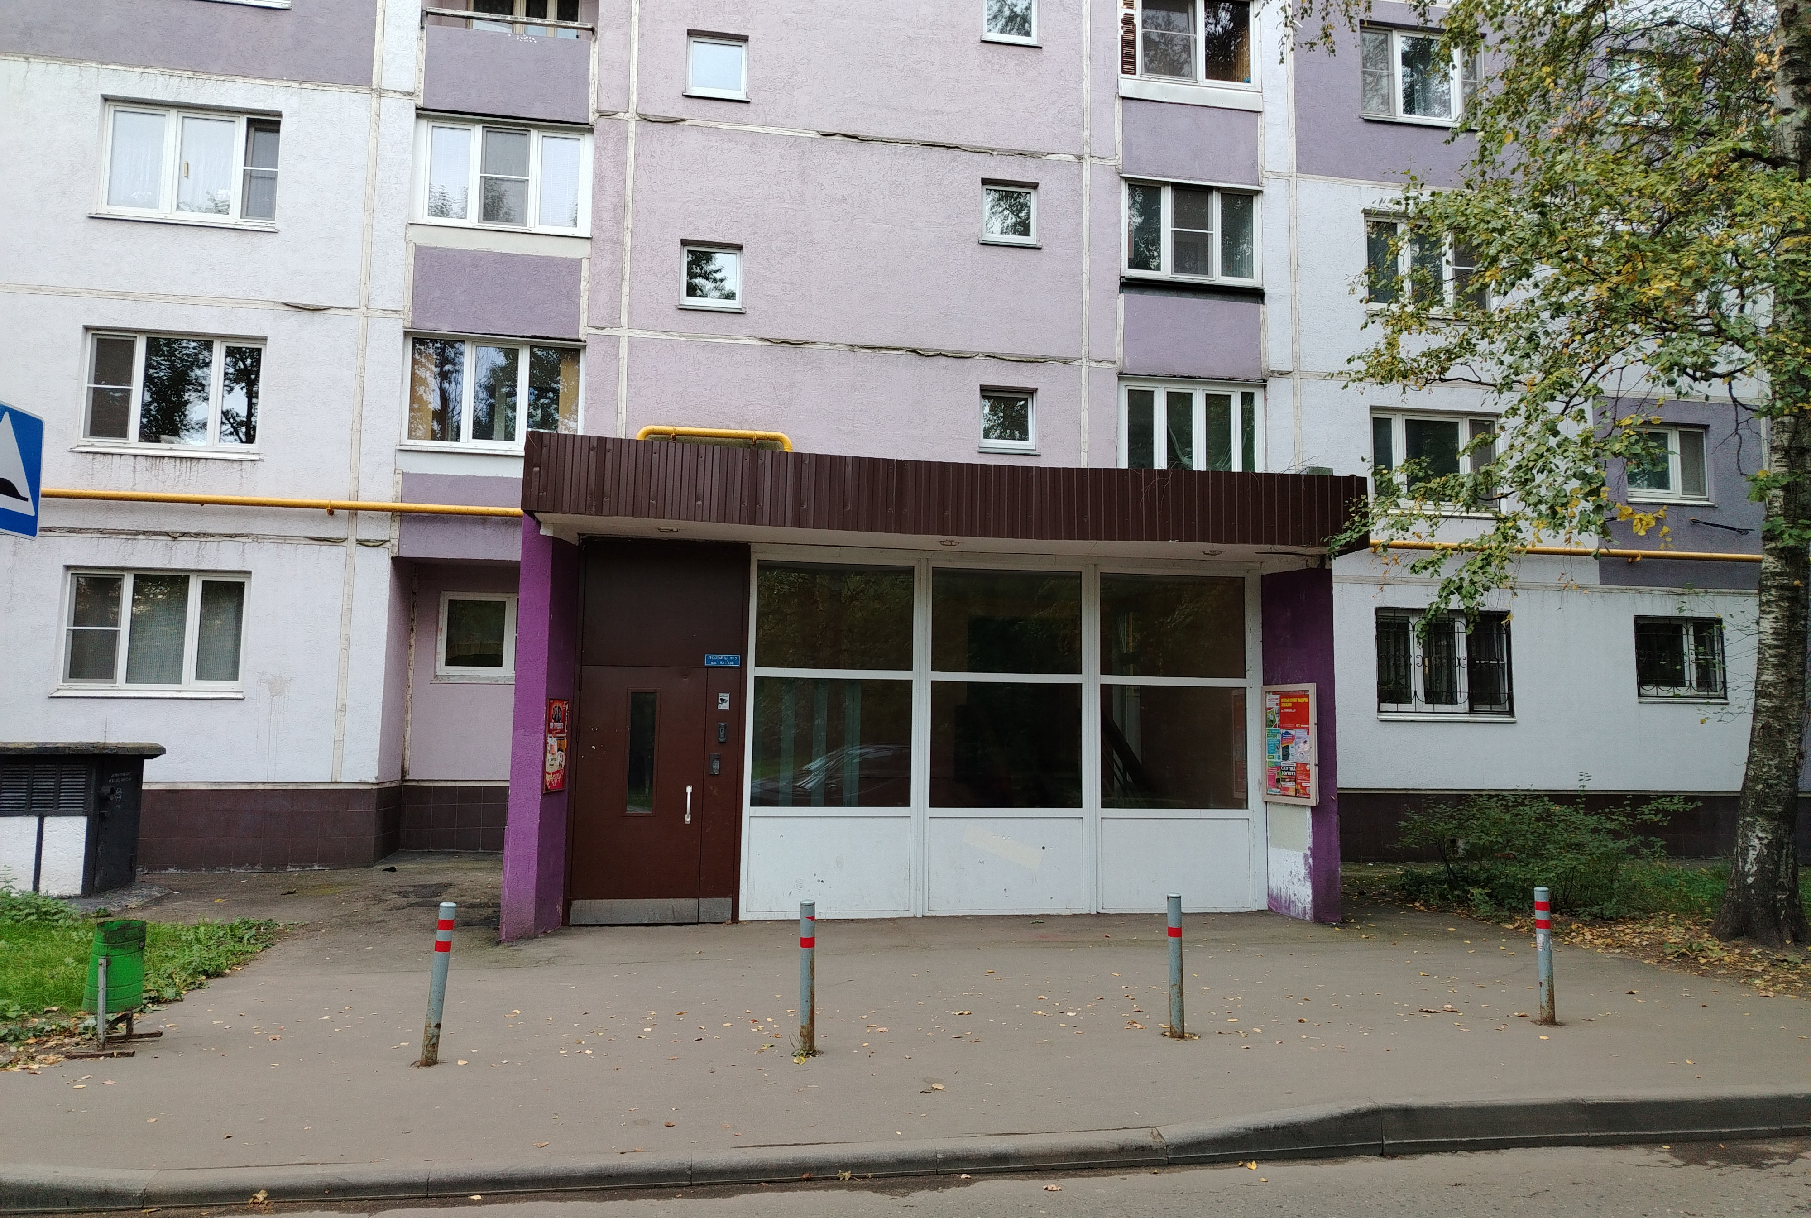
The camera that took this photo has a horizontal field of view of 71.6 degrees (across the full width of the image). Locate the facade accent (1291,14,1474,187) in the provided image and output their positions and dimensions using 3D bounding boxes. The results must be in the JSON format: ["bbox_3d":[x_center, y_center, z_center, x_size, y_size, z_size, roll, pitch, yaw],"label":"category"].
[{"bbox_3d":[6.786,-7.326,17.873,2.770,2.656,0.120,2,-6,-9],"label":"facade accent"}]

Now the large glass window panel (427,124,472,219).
[{"bbox_3d":[-5.650,-5.411,15.580,0.482,1.162,0.050,2,-6,-9],"label":"large glass window panel"}]

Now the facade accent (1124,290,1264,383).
[{"bbox_3d":[3.876,-3.660,17.042,1.961,1.081,0.120,2,-6,-9],"label":"facade accent"}]

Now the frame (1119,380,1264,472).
[{"bbox_3d":[3.818,-2.360,16.777,2.067,1.388,0.150,2,-6,-10],"label":"frame"}]

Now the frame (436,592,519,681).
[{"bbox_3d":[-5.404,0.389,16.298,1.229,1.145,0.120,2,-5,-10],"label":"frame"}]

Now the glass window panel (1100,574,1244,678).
[{"bbox_3d":[2.413,0.156,11.307,1.363,0.912,0.050,2,-6,-9],"label":"glass window panel"}]

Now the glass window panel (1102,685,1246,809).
[{"bbox_3d":[2.397,1.237,11.203,1.364,1.090,0.050,2,-6,-9],"label":"glass window panel"}]

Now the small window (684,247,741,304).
[{"bbox_3d":[-2.464,-4.255,16.036,0.695,0.692,0.110,2,-6,-10],"label":"small window"}]

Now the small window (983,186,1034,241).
[{"bbox_3d":[1.362,-5.227,16.700,0.710,0.700,0.120,2,-5,-10],"label":"small window"}]

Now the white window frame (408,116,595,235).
[{"bbox_3d":[-4.934,-5.305,15.467,2.106,1.359,0.120,2,-5,-10],"label":"white window frame"}]

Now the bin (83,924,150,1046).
[{"bbox_3d":[-4.089,1.939,6.516,0.350,0.599,0.400,2,-6,-10],"label":"bin"}]

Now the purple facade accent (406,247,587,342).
[{"bbox_3d":[-4.980,-3.835,15.342,1.971,1.009,0.150,2,-5,-10],"label":"purple facade accent"}]

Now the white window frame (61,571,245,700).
[{"bbox_3d":[-8.671,0.275,14.509,1.956,1.423,0.170,2,-6,-10],"label":"white window frame"}]

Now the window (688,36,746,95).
[{"bbox_3d":[-2.441,-7.043,16.301,0.726,0.693,0.120,2,-6,-10],"label":"window"}]

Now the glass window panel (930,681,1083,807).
[{"bbox_3d":[0.946,1.268,11.708,1.453,1.157,0.060,2,-5,-10],"label":"glass window panel"}]

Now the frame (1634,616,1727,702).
[{"bbox_3d":[11.038,0.728,17.871,1.409,1.199,0.120,2,-6,-9],"label":"frame"}]

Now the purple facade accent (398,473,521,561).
[{"bbox_3d":[-5.008,-1.081,15.122,1.996,0.991,0.150,2,-6,-10],"label":"purple facade accent"}]

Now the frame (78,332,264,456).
[{"bbox_3d":[-8.526,-2.497,14.694,1.927,1.340,0.150,2,-5,-10],"label":"frame"}]

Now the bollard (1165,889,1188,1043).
[{"bbox_3d":[1.477,1.945,6.842,0.076,0.749,0.076,1,-6,-10],"label":"bollard"}]

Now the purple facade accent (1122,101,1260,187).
[{"bbox_3d":[3.889,-6.344,17.185,1.969,1.074,0.150,2,-6,-10],"label":"purple facade accent"}]

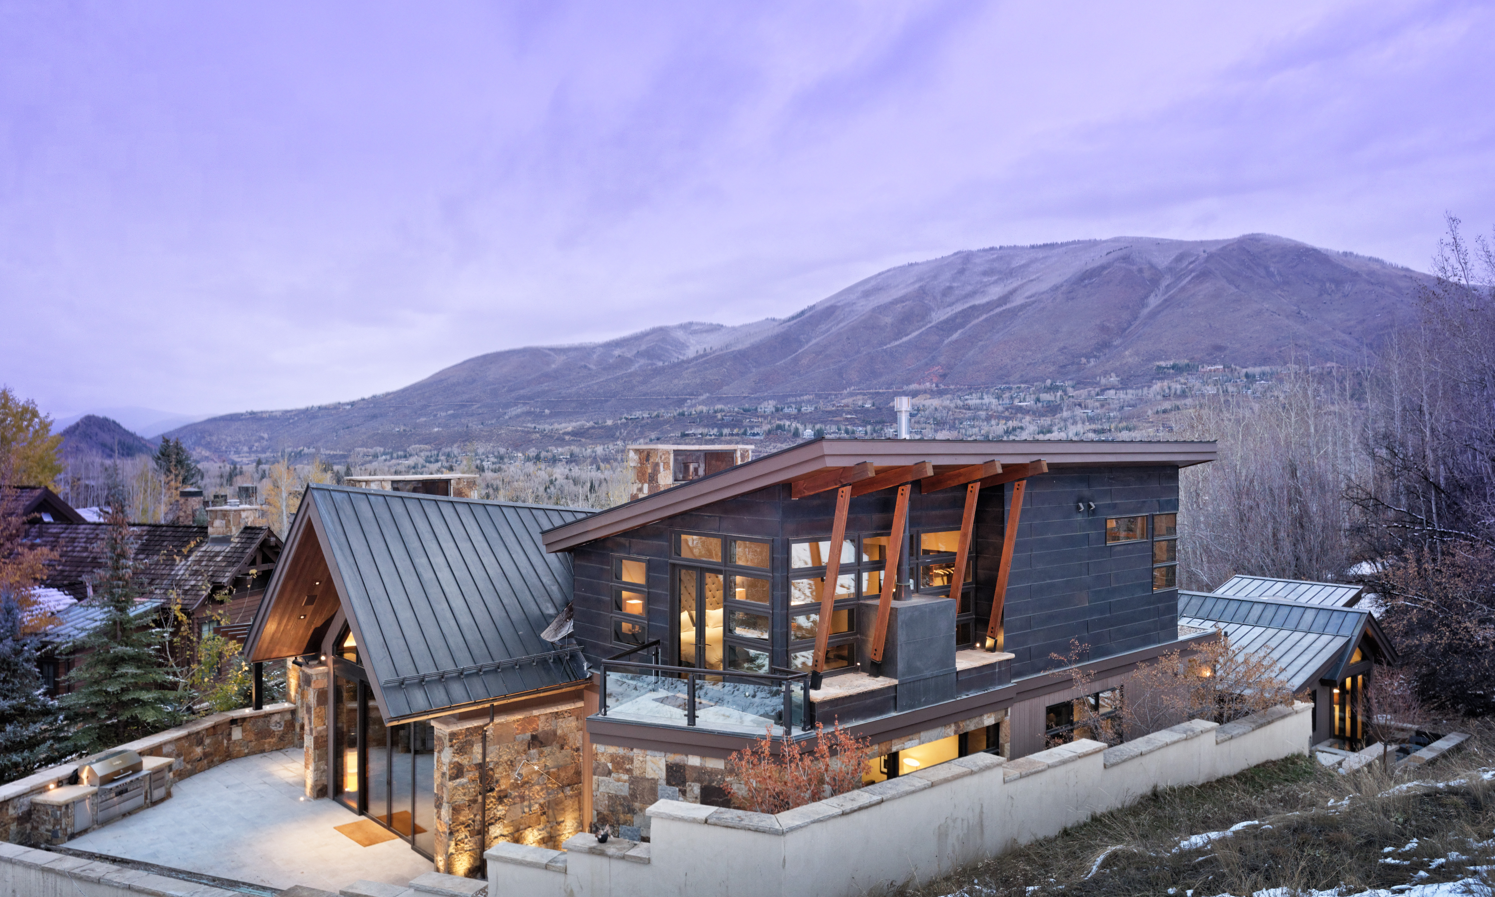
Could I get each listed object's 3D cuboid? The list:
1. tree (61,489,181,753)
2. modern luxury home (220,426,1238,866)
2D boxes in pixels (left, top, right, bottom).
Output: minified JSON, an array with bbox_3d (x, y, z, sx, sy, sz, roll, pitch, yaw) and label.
[{"bbox_3d":[-16.000,4.500,27.600,3.200,7.000,3.200,0,0,0],"label":"tree"},{"bbox_3d":[0.190,3.950,25.700,19.000,8.300,14.900,0,0,-42],"label":"modern luxury home"}]

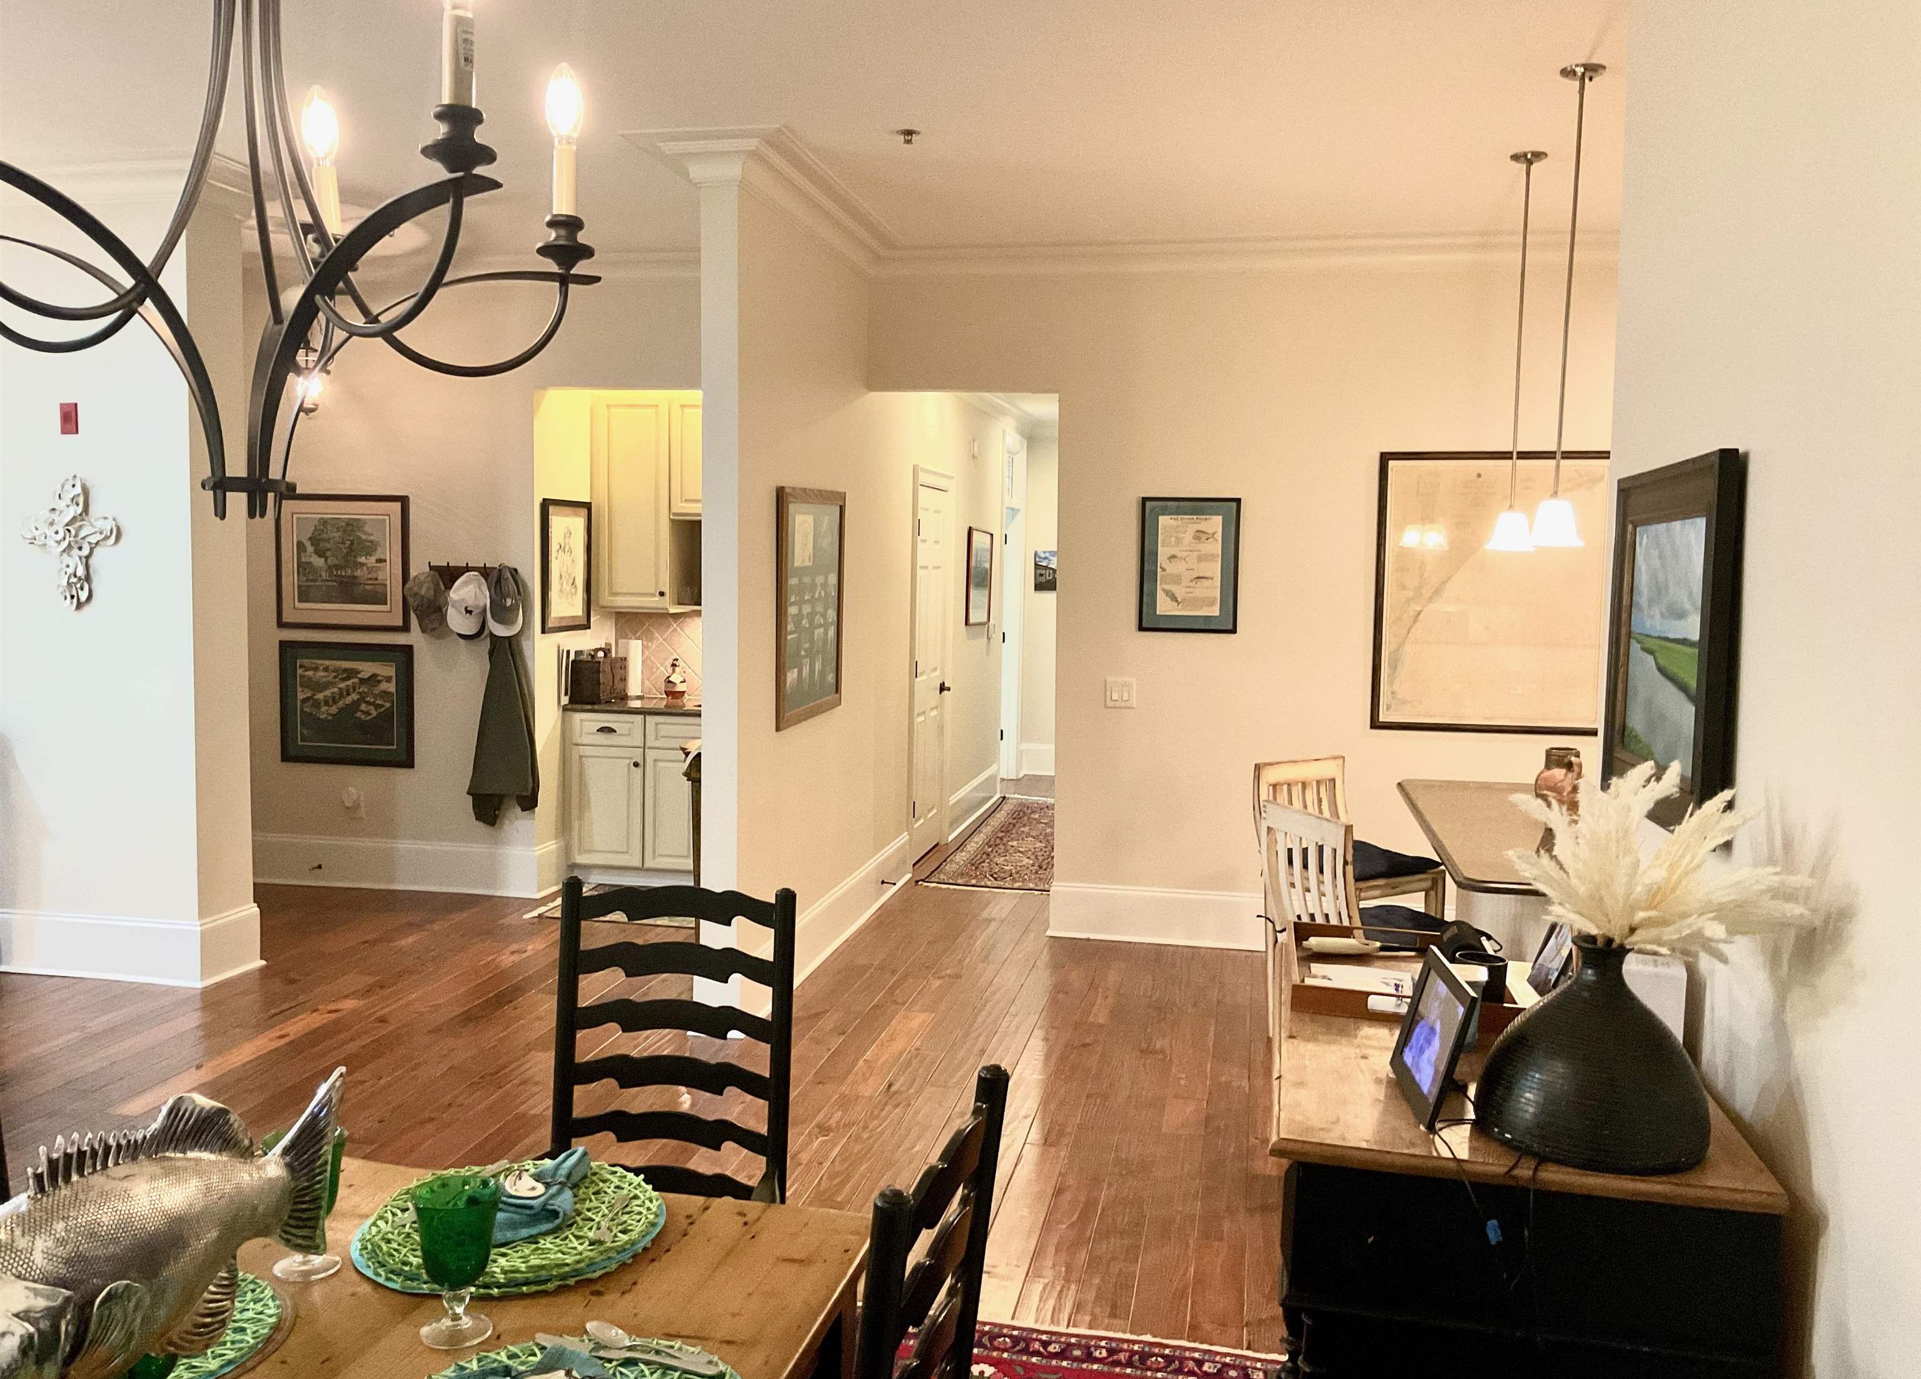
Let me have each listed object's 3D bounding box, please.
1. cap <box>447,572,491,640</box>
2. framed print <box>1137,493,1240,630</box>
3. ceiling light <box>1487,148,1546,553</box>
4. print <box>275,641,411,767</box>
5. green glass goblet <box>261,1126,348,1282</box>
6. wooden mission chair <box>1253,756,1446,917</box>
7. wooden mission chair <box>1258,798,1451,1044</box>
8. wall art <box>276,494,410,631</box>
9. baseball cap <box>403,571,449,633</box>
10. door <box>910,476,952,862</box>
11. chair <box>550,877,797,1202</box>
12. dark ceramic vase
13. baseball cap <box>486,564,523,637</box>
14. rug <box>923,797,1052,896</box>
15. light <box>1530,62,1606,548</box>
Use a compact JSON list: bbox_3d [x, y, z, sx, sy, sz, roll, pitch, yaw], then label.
[{"bbox_3d":[-2.298,-0.393,7.525,0.180,0.275,0.155,0,-24,-10],"label":"cap"},{"bbox_3d":[0.980,-0.528,6.870,0.417,0.569,0.030,2,5,10],"label":"framed print"},{"bbox_3d":[1.849,-1.101,5.318,0.150,1.290,0.150,2,5,10],"label":"ceiling light"},{"bbox_3d":[-2.964,0.074,7.779,0.707,0.591,0.030,2,4,11],"label":"print"},{"bbox_3d":[-0.759,0.600,1.869,0.094,0.152,0.094,2,4,10],"label":"green glass goblet"},{"bbox_3d":[1.335,0.737,5.550,0.440,0.940,0.480,-2,5,-34],"label":"wooden mission chair"},{"bbox_3d":[1.220,0.821,4.710,0.540,0.970,0.460,-1,5,-18],"label":"wooden mission chair"},{"bbox_3d":[-2.976,-0.612,7.781,0.692,0.642,0.035,2,5,10],"label":"wall art"},{"bbox_3d":[-2.514,-0.413,7.562,0.180,0.260,0.150,0,-24,-14],"label":"baseball cap"},{"bbox_3d":[-0.184,-0.076,8.769,0.060,2.040,0.770,2,5,10],"label":"door"},{"bbox_3d":[-0.531,0.878,2.541,0.560,1.055,0.560,2,4,10],"label":"chair"},{"bbox_3d":[0.811,0.451,2.063,0.280,0.256,0.280,2,4,10],"label":"dark ceramic vase"},{"bbox_3d":[-2.120,-0.412,7.492,0.170,0.285,0.150,0,-21,-14],"label":"baseball cap"},{"bbox_3d":[0.461,0.876,9.644,0.840,0.014,3.050,2,5,10],"label":"rug"},{"bbox_3d":[1.669,-1.026,4.398,0.150,1.290,0.150,2,5,10],"label":"light"}]

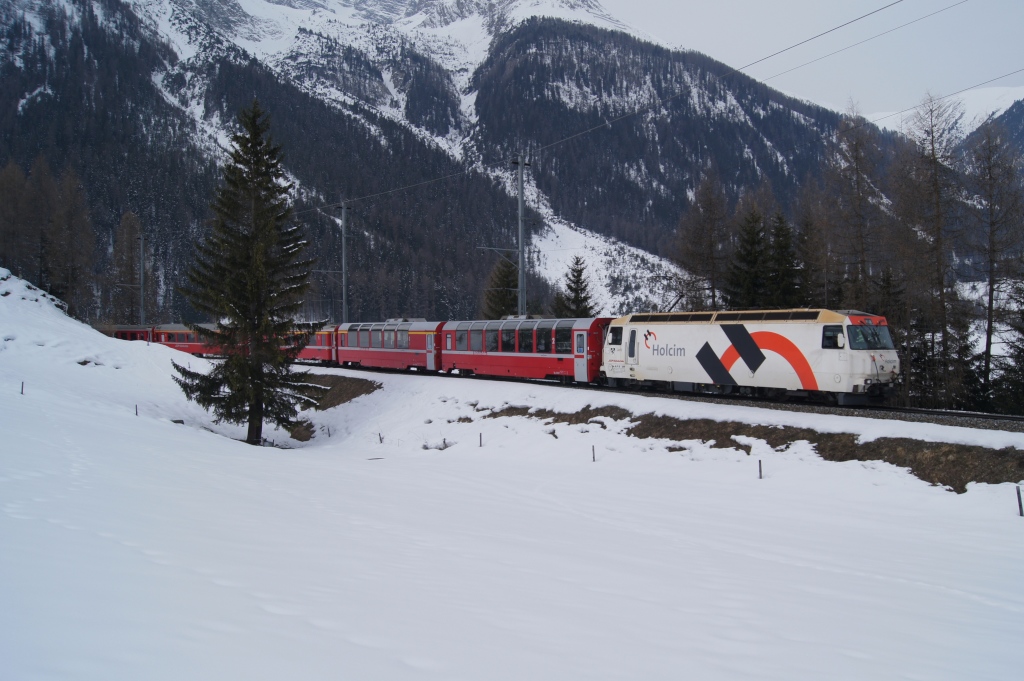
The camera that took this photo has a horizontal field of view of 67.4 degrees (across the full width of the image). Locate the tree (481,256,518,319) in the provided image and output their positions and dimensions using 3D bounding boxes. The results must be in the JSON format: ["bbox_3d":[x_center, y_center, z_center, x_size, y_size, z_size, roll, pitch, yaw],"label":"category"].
[{"bbox_3d":[-0.500,-3.200,80.000,5.200,11.900,5.200,0,0,0],"label":"tree"}]

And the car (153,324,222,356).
[{"bbox_3d":[-33.400,0.050,84.400,15.600,3.650,2.650,0,1,29],"label":"car"}]

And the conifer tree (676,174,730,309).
[{"bbox_3d":[17.700,-6.400,70.000,5.700,18.800,5.700,0,0,0],"label":"conifer tree"}]

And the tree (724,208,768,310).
[{"bbox_3d":[20.500,-4.200,65.000,4.900,14.000,4.900,0,0,0],"label":"tree"}]

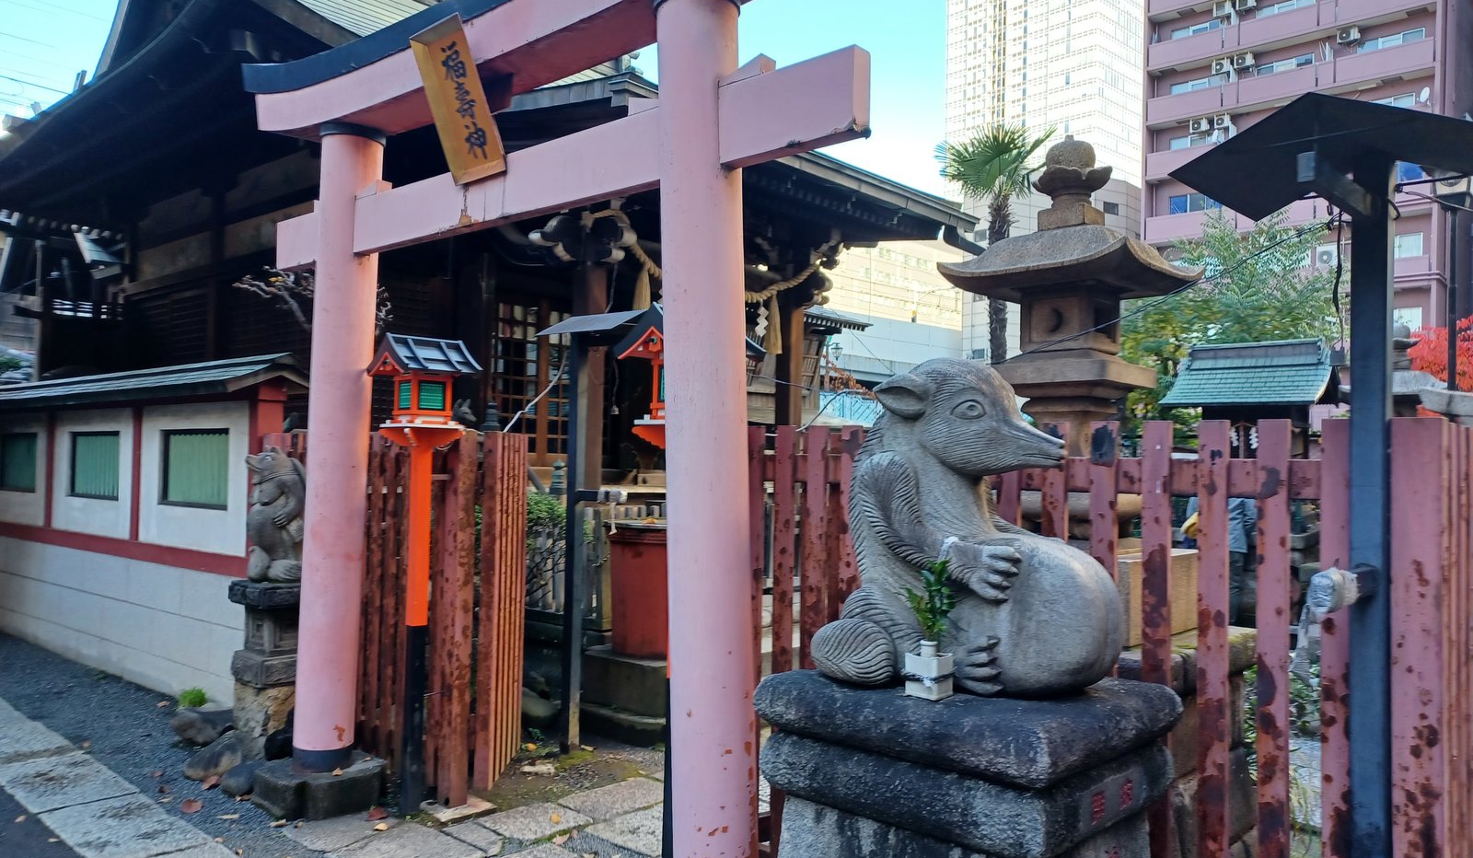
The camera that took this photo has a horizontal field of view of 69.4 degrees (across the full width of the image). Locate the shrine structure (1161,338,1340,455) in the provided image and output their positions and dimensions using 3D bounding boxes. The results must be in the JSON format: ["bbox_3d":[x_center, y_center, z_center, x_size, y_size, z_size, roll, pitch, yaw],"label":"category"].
[{"bbox_3d":[5.722,0.075,11.900,1.610,2.160,0.990,-1,-3,41],"label":"shrine structure"}]

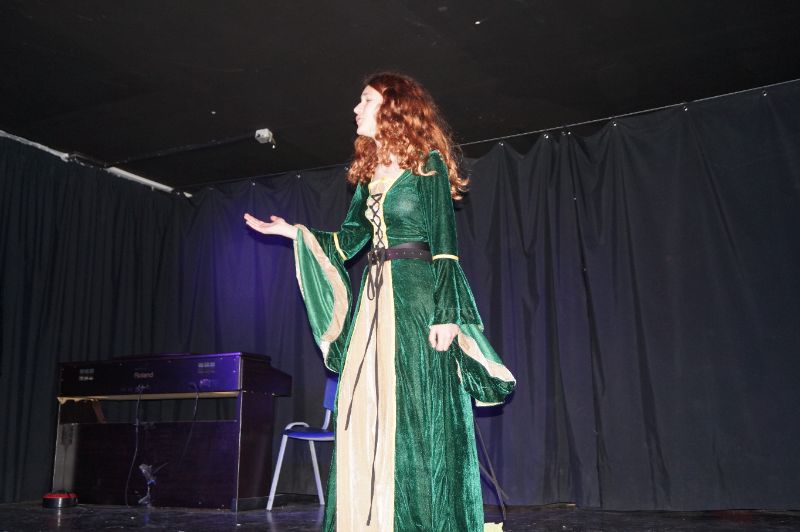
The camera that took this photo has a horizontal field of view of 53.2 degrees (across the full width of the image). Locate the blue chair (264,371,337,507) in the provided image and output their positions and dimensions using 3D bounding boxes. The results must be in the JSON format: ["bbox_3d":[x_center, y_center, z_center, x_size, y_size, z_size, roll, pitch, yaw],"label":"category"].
[{"bbox_3d":[-0.386,0.986,4.638,0.530,0.810,0.540,-8,-14,32],"label":"blue chair"}]

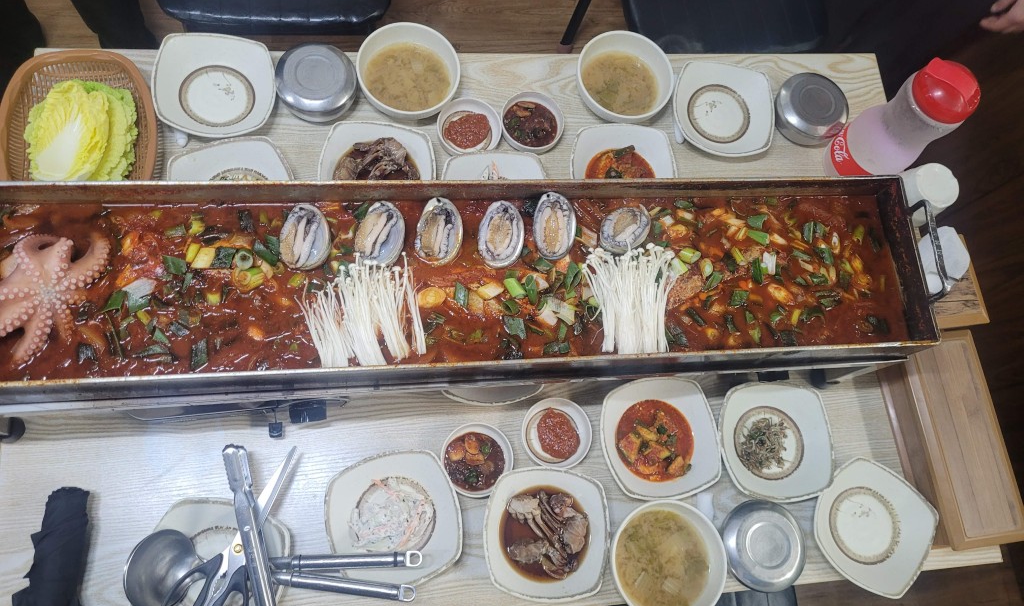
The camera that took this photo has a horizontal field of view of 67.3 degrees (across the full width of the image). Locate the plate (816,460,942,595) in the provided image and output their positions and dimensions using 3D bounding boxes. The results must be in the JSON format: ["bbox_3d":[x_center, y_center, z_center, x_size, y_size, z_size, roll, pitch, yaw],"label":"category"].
[{"bbox_3d":[0.446,0.278,0.958,0.148,0.034,0.148,38,72,4],"label":"plate"}]

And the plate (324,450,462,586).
[{"bbox_3d":[-0.134,0.249,0.882,0.148,0.034,0.148,-17,77,-13],"label":"plate"}]

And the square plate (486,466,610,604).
[{"bbox_3d":[0.039,0.271,0.909,0.149,0.034,0.149,1,74,-8],"label":"square plate"}]

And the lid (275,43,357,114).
[{"bbox_3d":[-0.255,-0.297,1.000,0.103,0.022,0.103,-3,74,-9],"label":"lid"}]

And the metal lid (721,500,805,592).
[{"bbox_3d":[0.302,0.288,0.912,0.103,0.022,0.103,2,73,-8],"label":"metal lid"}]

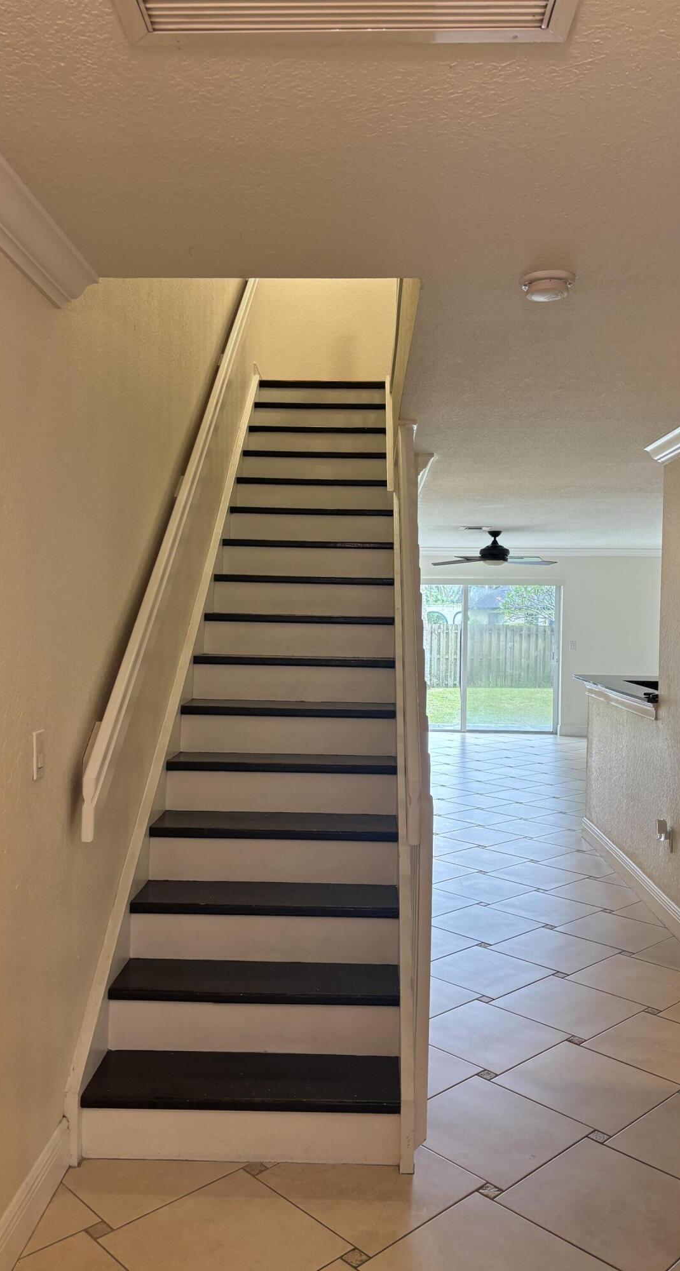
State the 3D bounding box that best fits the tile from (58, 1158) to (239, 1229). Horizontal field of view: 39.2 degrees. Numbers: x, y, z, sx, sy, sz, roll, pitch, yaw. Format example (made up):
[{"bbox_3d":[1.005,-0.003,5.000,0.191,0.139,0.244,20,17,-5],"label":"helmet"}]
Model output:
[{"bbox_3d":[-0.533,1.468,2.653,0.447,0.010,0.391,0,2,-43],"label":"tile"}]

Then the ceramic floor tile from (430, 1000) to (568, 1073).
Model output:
[{"bbox_3d":[0.544,1.485,3.542,0.454,0.010,0.454,0,2,-43],"label":"ceramic floor tile"}]

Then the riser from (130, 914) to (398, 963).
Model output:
[{"bbox_3d":[-0.253,1.012,3.203,0.894,0.156,0.022,1,1,2],"label":"riser"}]

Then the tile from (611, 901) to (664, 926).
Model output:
[{"bbox_3d":[1.616,1.444,4.920,0.343,0.012,0.343,0,2,-43],"label":"tile"}]

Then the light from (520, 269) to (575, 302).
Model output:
[{"bbox_3d":[0.567,-0.951,2.610,0.147,0.043,0.147,1,1,0],"label":"light"}]

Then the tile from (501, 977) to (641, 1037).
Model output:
[{"bbox_3d":[0.901,1.467,3.770,0.448,0.010,0.448,0,2,-43],"label":"tile"}]

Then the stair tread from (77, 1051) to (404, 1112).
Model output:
[{"bbox_3d":[-0.274,1.311,2.809,0.894,0.035,0.267,1,1,2],"label":"stair tread"}]

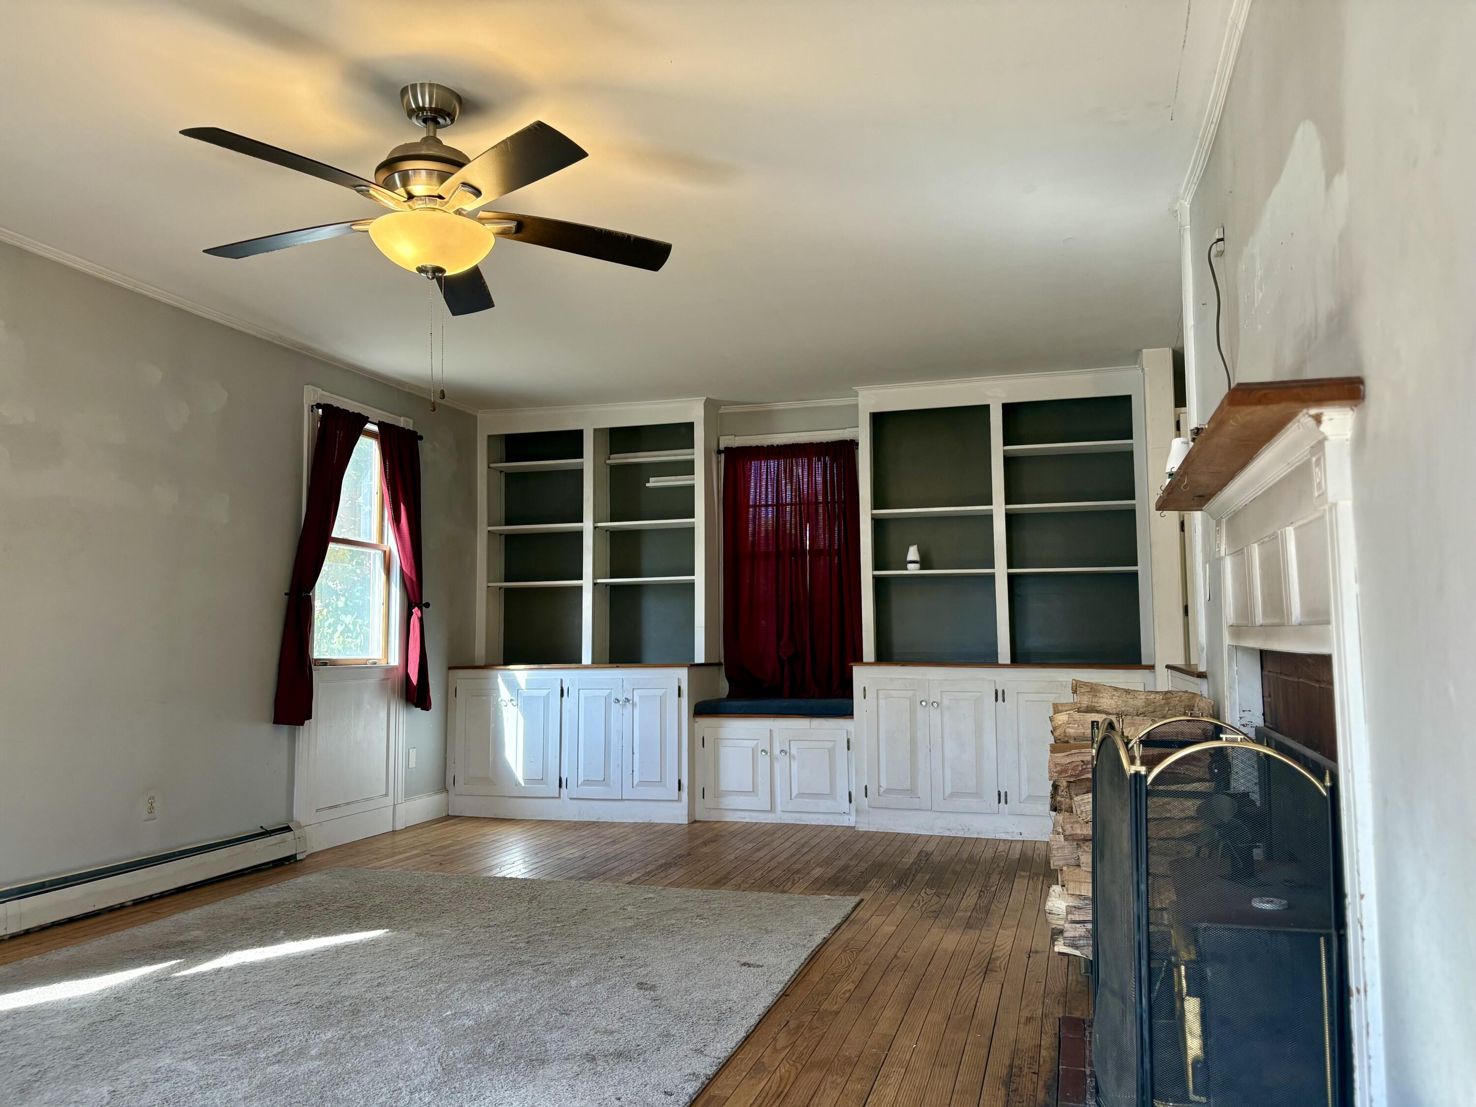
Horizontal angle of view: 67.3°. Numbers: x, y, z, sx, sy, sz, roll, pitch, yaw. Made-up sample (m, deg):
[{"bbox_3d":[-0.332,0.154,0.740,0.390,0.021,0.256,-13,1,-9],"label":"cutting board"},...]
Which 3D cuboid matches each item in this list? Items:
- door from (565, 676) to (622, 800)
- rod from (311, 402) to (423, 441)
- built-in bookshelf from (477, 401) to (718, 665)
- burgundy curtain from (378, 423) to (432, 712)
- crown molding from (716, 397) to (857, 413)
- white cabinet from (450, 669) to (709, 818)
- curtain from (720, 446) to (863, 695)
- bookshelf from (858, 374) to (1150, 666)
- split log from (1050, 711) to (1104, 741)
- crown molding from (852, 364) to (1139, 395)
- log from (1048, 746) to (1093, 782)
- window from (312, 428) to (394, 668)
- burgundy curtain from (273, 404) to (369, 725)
[{"bbox_3d":[-0.791,1.026,6.153,0.327,0.663,0.026,-2,-5,16],"label":"door"},{"bbox_3d":[-1.871,-0.663,5.658,0.067,0.040,0.890,-2,-5,17],"label":"rod"},{"bbox_3d":[-0.844,-0.108,6.677,1.460,1.533,0.285,-2,-5,17],"label":"built-in bookshelf"},{"bbox_3d":[-1.775,0.086,5.899,0.102,1.509,0.493,-2,-5,16],"label":"burgundy curtain"},{"bbox_3d":[0.321,-0.878,6.562,0.882,0.044,0.040,-2,-5,17],"label":"crown molding"},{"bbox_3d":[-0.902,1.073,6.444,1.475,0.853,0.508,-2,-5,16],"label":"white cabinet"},{"bbox_3d":[0.313,0.091,6.456,0.832,1.499,0.097,-2,-5,16],"label":"curtain"},{"bbox_3d":[1.446,-0.166,6.084,1.512,1.533,0.261,-2,-5,16],"label":"bookshelf"},{"bbox_3d":[1.147,0.521,3.297,0.420,0.093,0.115,-2,-5,17],"label":"split log"},{"bbox_3d":[1.361,-0.933,5.976,1.512,0.042,0.040,-2,-5,17],"label":"crown molding"},{"bbox_3d":[1.141,0.628,3.290,0.415,0.100,0.115,-2,-5,17],"label":"log"},{"bbox_3d":[-1.986,-0.049,5.704,0.106,1.267,0.658,-2,-5,16],"label":"window"},{"bbox_3d":[-1.957,0.038,5.252,0.105,1.505,0.630,-2,-5,17],"label":"burgundy curtain"}]

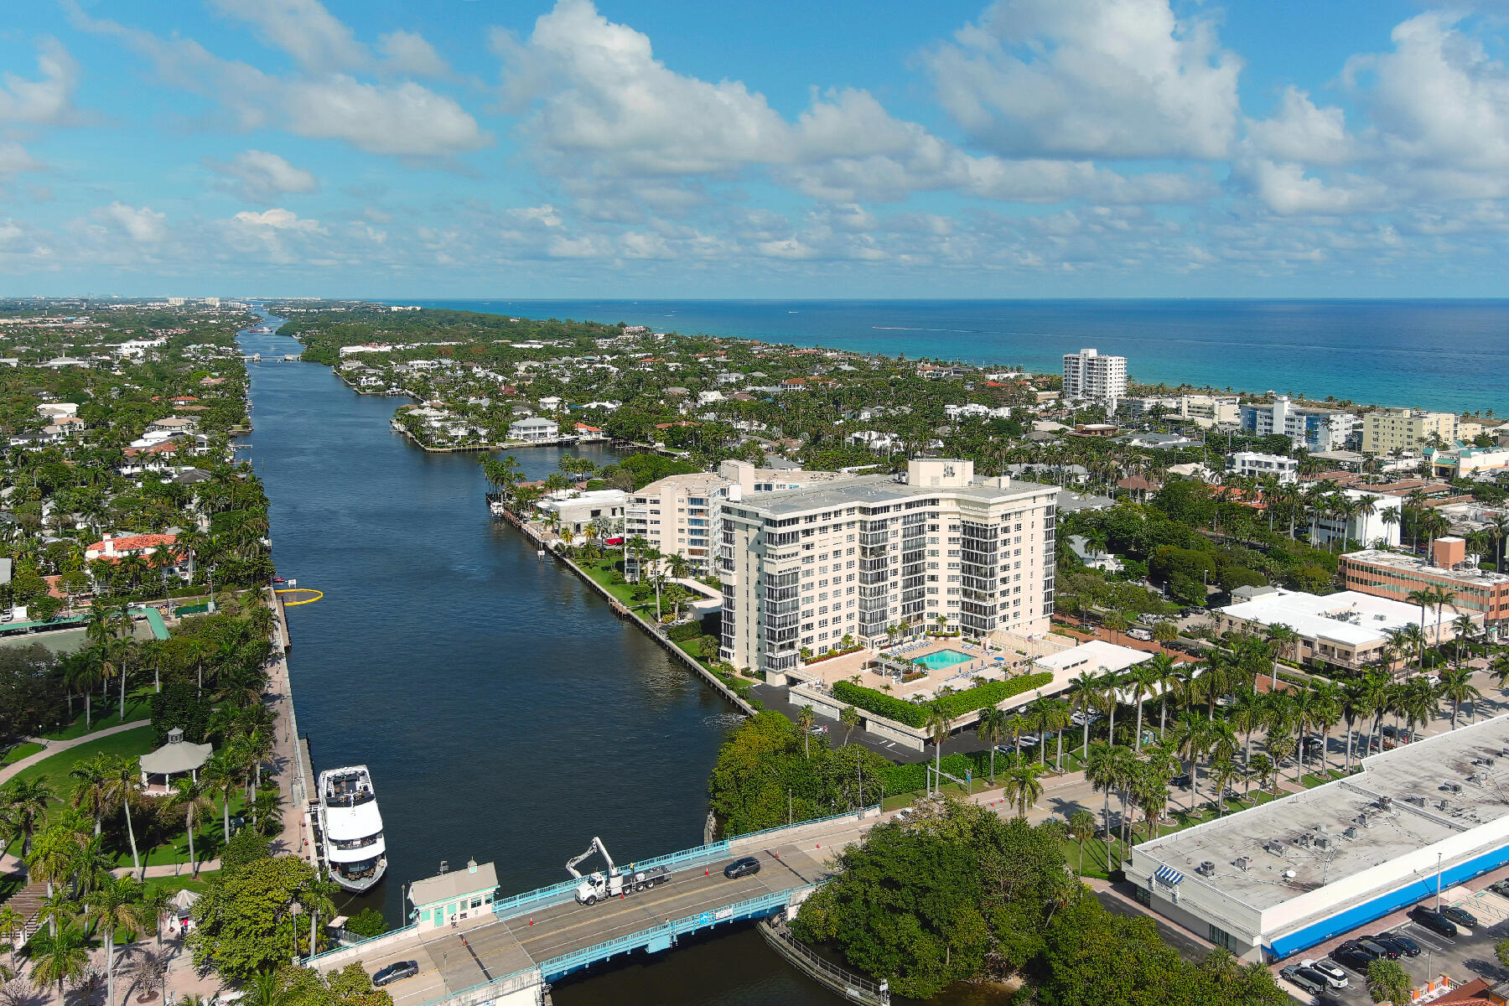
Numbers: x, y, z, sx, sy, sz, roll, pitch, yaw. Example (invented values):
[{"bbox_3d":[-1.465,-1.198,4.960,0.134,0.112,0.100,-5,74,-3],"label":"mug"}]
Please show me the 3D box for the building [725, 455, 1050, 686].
[{"bbox_3d":[28.530,11.260,260.930,72.660,39.000,44.290,-6,11,-30],"label":"building"}]

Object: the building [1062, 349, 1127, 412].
[{"bbox_3d":[218.337,-79.168,775.479,17.000,38.500,38.500,-6,11,-30],"label":"building"}]

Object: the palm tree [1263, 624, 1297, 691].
[{"bbox_3d":[99.028,30.054,230.012,6.900,14.600,6.900,-6,11,-30],"label":"palm tree"}]

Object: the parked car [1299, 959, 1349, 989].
[{"bbox_3d":[63.230,51.950,134.870,1.980,1.780,4.800,-6,11,-30],"label":"parked car"}]

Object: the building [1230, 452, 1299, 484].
[{"bbox_3d":[202.560,-12.860,484.470,10.000,10.700,28.500,-6,11,-30],"label":"building"}]

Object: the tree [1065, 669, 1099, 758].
[{"bbox_3d":[54.160,34.440,197.440,5.900,15.030,5.900,3,10,16],"label":"tree"}]

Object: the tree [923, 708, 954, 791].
[{"bbox_3d":[28.172,37.856,185.941,5.100,14.200,5.100,0,10,0],"label":"tree"}]

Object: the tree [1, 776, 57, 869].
[{"bbox_3d":[-94.406,42.589,158.491,7.300,14.200,7.300,-6,11,-30],"label":"tree"}]

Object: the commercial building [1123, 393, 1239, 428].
[{"bbox_3d":[262.552,-57.211,748.414,28.000,15.000,67.000,-4,11,-22],"label":"commercial building"}]

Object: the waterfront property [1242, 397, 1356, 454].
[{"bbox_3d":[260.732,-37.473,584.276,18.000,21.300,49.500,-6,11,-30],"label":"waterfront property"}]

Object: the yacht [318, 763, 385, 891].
[{"bbox_3d":[-56.275,45.048,170.126,7.300,8.400,32.200,-4,11,-22],"label":"yacht"}]

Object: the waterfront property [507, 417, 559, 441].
[{"bbox_3d":[-114.850,-38.630,634.570,21.000,10.500,17.000,-5,11,-28],"label":"waterfront property"}]

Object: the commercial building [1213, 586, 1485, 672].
[{"bbox_3d":[126.610,26.500,263.120,45.310,8.200,35.200,-6,12,-32],"label":"commercial building"}]

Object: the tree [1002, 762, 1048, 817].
[{"bbox_3d":[35.820,41.530,162.670,5.800,12.790,5.800,-6,11,-30],"label":"tree"}]

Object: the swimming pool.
[{"bbox_3d":[37.500,31.510,241.170,12.200,1.400,7.800,-9,13,-42],"label":"swimming pool"}]

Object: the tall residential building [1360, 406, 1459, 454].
[{"bbox_3d":[305.503,-33.371,565.785,26.000,19.500,29.500,-6,11,-30],"label":"tall residential building"}]

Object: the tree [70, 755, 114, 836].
[{"bbox_3d":[-90.004,41.194,166.582,6.600,14.200,6.600,-6,11,-30],"label":"tree"}]

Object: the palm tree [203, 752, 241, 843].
[{"bbox_3d":[-73.284,41.095,168.036,5.800,13.900,5.800,-6,11,-30],"label":"palm tree"}]

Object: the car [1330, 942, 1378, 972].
[{"bbox_3d":[68.909,52.106,139.930,1.950,1.750,4.850,-6,11,-29],"label":"car"}]

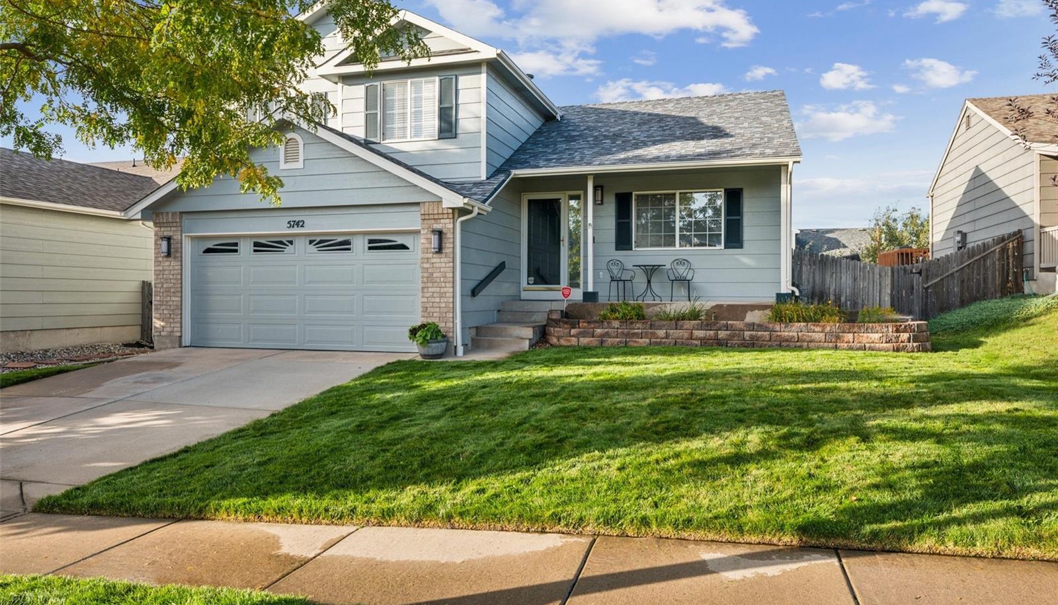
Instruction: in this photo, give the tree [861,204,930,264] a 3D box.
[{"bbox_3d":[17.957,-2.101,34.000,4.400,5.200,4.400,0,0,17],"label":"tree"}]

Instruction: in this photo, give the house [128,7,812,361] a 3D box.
[{"bbox_3d":[-0.017,-2.820,17.952,12.430,7.250,12.950,0,0,17],"label":"house"}]

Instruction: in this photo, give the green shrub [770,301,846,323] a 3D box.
[{"bbox_3d":[4.799,0.153,12.164,1.280,0.430,0.750,0,0,17],"label":"green shrub"}]

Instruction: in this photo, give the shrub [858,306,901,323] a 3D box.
[{"bbox_3d":[5.894,0.203,11.813,0.680,0.320,0.600,0,0,17],"label":"shrub"}]

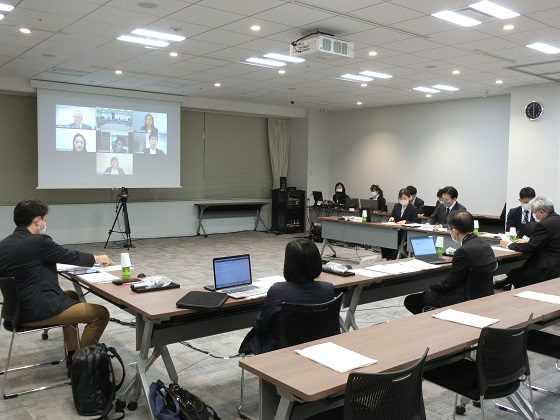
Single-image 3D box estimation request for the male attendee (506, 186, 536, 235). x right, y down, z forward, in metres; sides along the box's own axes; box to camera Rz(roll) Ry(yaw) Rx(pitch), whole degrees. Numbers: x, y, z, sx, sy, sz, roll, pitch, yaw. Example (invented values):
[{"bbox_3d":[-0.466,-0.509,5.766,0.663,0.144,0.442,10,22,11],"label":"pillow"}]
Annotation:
[{"bbox_3d":[3.340,0.366,7.512,0.500,1.330,0.750,5,6,42],"label":"male attendee"}]

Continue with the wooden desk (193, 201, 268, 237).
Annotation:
[{"bbox_3d":[-1.084,0.211,12.864,1.800,0.710,0.450,-2,5,-39],"label":"wooden desk"}]

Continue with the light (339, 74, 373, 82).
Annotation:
[{"bbox_3d":[1.260,-2.134,8.852,0.615,0.060,0.185,-2,5,-39],"label":"light"}]

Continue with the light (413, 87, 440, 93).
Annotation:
[{"bbox_3d":[2.623,-2.140,9.833,0.620,0.060,0.170,-3,5,-40],"label":"light"}]

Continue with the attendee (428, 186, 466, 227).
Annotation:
[{"bbox_3d":[2.497,0.327,8.088,0.680,1.320,0.510,-2,5,-39],"label":"attendee"}]

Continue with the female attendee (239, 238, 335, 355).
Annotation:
[{"bbox_3d":[0.025,0.714,3.252,0.510,1.140,0.700,-3,5,-40],"label":"female attendee"}]

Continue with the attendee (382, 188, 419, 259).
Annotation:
[{"bbox_3d":[2.010,0.288,8.875,0.500,1.240,0.750,5,6,43],"label":"attendee"}]

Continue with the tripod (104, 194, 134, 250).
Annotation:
[{"bbox_3d":[-2.946,0.143,10.342,0.530,1.170,0.500,-3,5,-40],"label":"tripod"}]

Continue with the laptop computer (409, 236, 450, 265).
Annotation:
[{"bbox_3d":[1.425,0.374,5.116,0.325,0.205,0.295,-1,5,-30],"label":"laptop computer"}]

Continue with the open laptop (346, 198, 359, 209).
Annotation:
[{"bbox_3d":[1.590,-0.117,11.818,0.260,0.215,0.330,-3,5,-40],"label":"open laptop"}]

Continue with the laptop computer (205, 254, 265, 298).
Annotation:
[{"bbox_3d":[-0.244,0.440,3.659,0.305,0.224,0.255,-3,5,-40],"label":"laptop computer"}]

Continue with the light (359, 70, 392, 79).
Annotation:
[{"bbox_3d":[1.510,-2.106,8.539,0.615,0.060,0.185,-2,5,-39],"label":"light"}]

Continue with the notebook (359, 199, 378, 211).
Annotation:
[{"bbox_3d":[1.879,-0.074,11.204,0.385,0.225,0.290,4,5,37],"label":"notebook"}]

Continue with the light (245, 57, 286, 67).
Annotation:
[{"bbox_3d":[-0.178,-2.080,7.716,0.615,0.060,0.185,-2,5,-39],"label":"light"}]

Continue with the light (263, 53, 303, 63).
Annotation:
[{"bbox_3d":[0.078,-2.051,7.397,0.615,0.060,0.185,-2,5,-39],"label":"light"}]

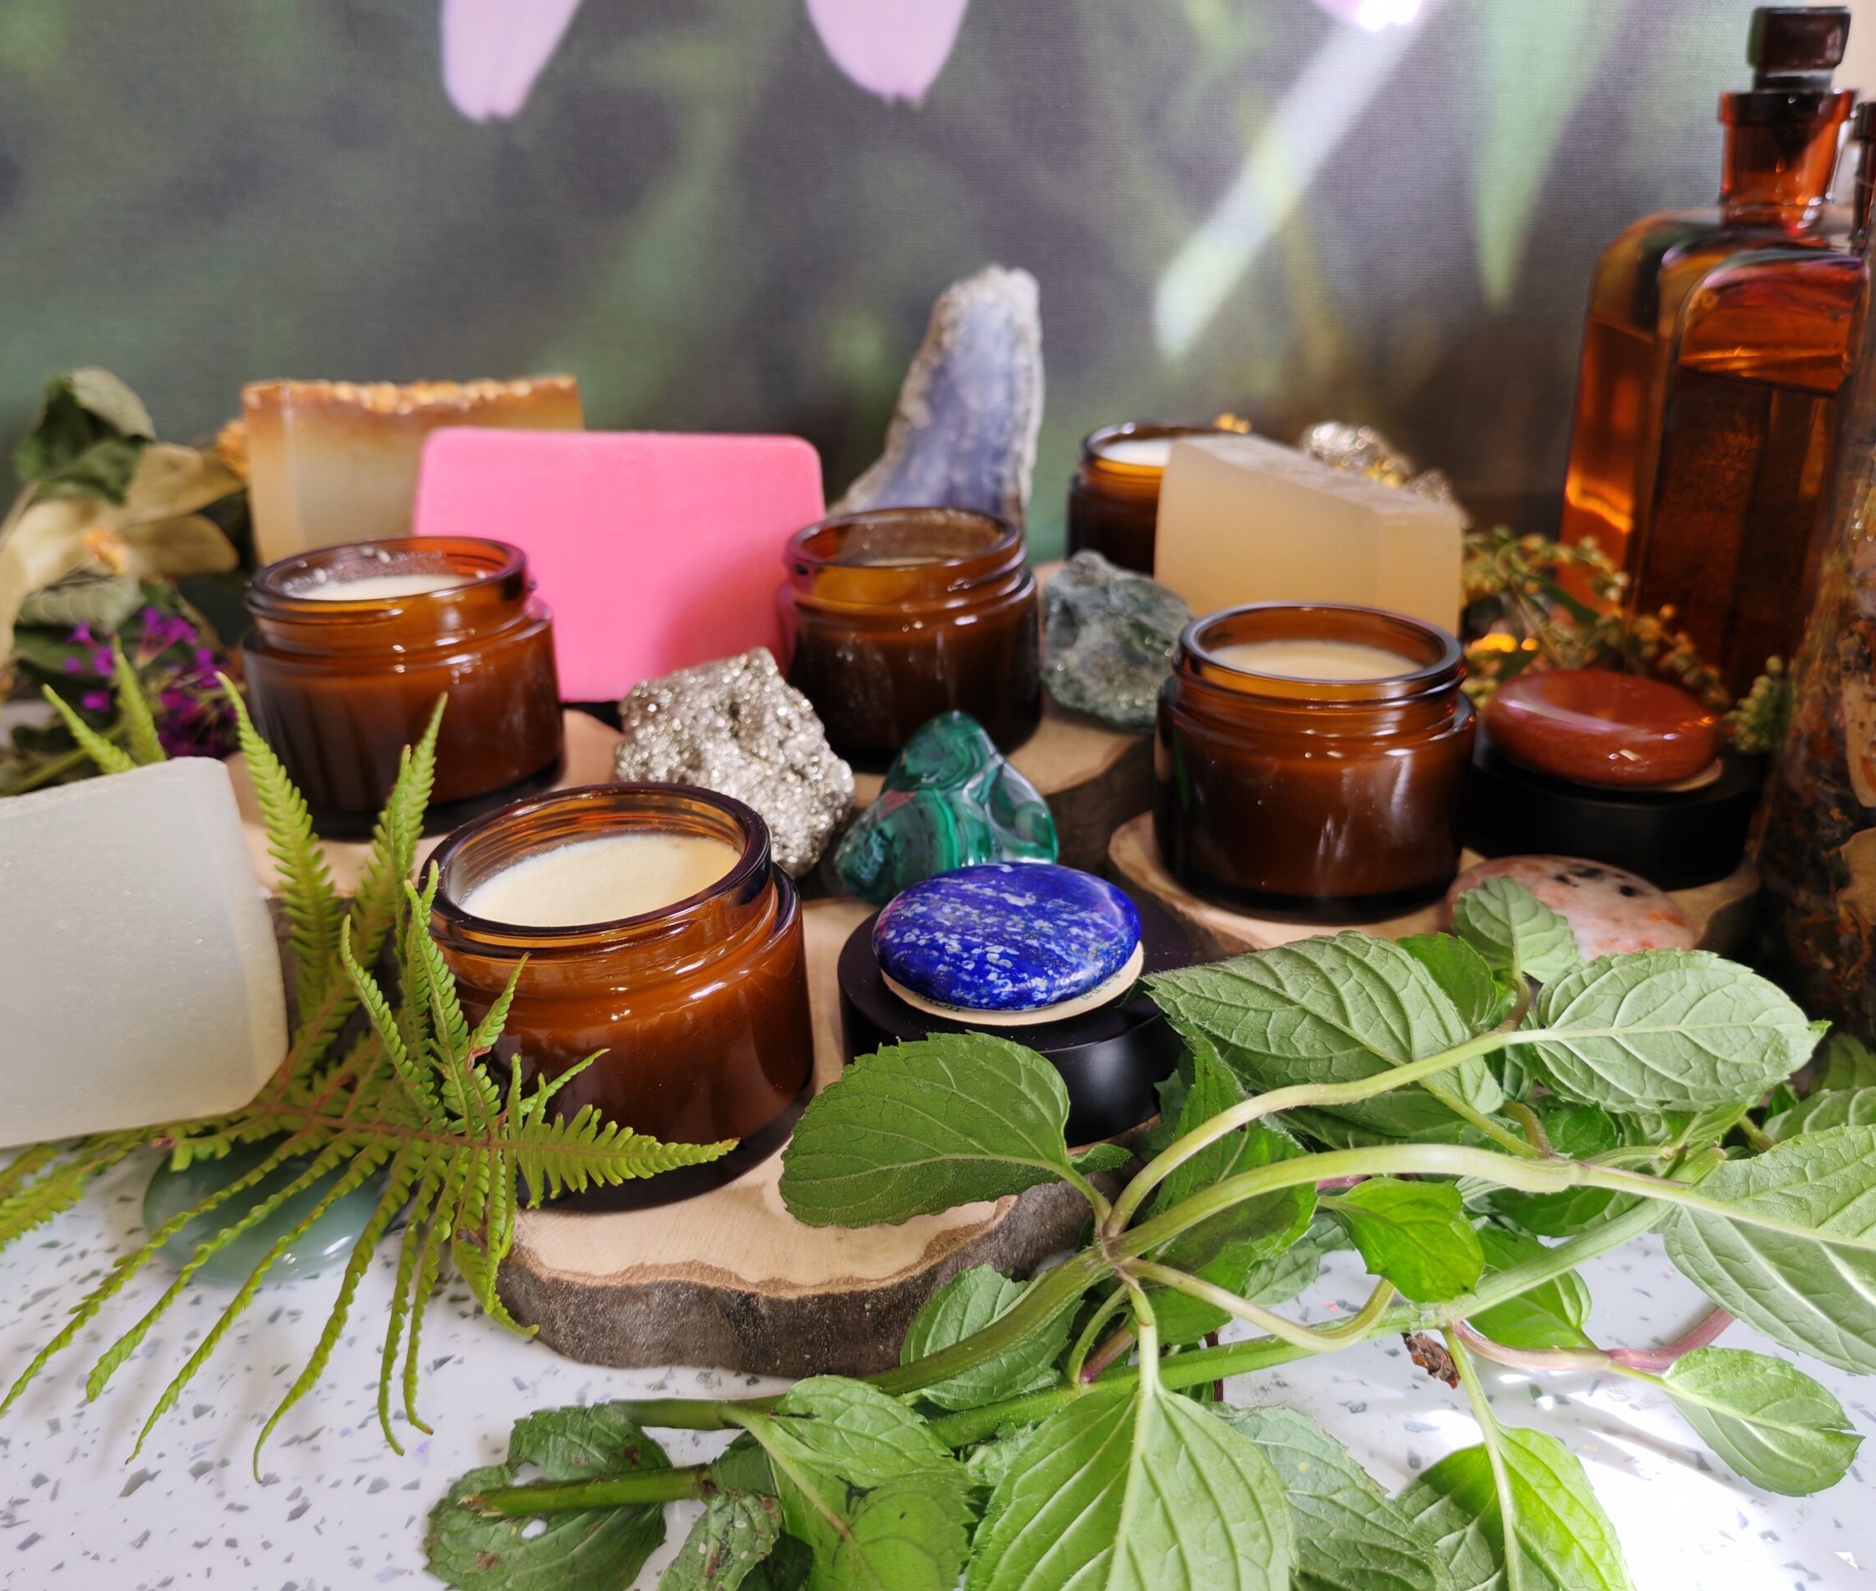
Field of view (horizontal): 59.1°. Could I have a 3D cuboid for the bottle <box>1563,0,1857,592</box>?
[{"bbox_3d":[0.249,-0.145,0.501,0.088,0.169,0.070,1,23,4],"label":"bottle"}]

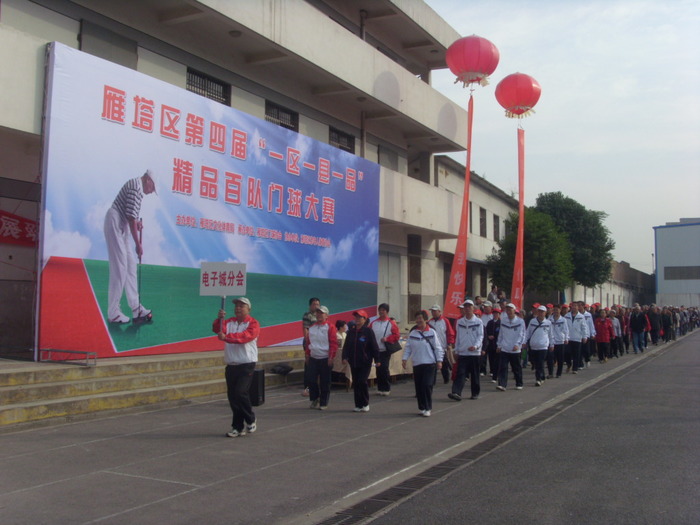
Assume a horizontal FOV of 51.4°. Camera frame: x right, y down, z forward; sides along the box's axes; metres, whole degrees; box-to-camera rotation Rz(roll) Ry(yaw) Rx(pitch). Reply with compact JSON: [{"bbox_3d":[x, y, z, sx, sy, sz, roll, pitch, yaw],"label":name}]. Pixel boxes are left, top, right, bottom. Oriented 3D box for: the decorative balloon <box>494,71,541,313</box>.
[{"bbox_3d":[7.129,-2.930,30.800,1.970,10.154,1.950,0,-4,14],"label":"decorative balloon"}]

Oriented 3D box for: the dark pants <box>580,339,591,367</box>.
[{"bbox_3d":[6.359,2.435,19.700,0.380,0.837,0.360,-1,-4,26],"label":"dark pants"}]

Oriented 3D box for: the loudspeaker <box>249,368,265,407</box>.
[{"bbox_3d":[-1.625,2.044,12.036,0.350,0.600,0.380,0,-4,12],"label":"loudspeaker"}]

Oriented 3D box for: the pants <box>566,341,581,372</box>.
[{"bbox_3d":[5.656,2.351,18.400,0.380,0.832,0.380,-1,-4,26],"label":"pants"}]

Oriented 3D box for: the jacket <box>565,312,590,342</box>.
[{"bbox_3d":[5.712,1.638,18.400,0.600,0.757,0.360,-1,-4,26],"label":"jacket"}]

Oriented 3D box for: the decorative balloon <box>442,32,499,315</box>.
[{"bbox_3d":[4.289,-3.010,25.700,1.930,10.023,1.900,0,-4,11],"label":"decorative balloon"}]

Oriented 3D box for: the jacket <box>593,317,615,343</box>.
[{"bbox_3d":[7.844,2.083,22.500,0.600,0.777,0.360,-1,-4,26],"label":"jacket"}]

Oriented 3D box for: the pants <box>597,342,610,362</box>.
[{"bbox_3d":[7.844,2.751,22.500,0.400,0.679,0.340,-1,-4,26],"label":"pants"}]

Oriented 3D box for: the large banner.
[{"bbox_3d":[-2.326,-0.724,18.705,0.250,5.830,13.037,-2,-4,29],"label":"large banner"}]

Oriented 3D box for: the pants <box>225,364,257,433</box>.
[{"bbox_3d":[-1.362,1.672,9.100,0.370,0.879,0.370,-2,-4,30],"label":"pants"}]

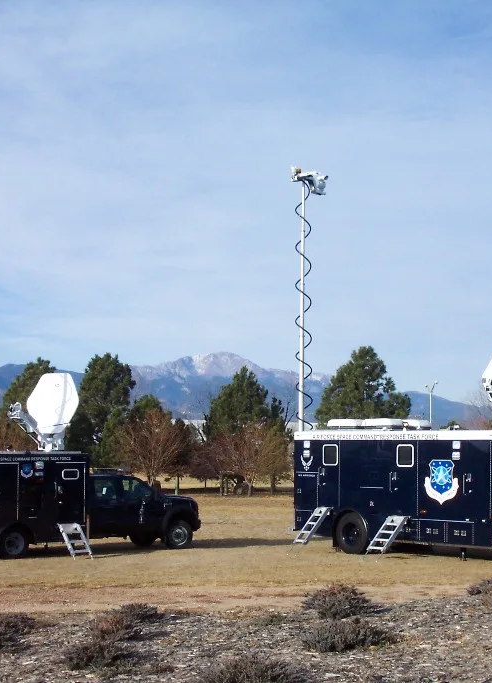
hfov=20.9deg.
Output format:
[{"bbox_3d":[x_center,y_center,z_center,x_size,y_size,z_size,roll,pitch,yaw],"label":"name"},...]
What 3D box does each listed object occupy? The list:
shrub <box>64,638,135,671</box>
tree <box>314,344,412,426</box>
[{"bbox_3d":[-1.775,3.793,16.200,0.840,0.320,0.750,0,-5,0],"label":"shrub"},{"bbox_3d":[8.104,5.252,93.000,6.678,9.808,6.477,1,-5,0],"label":"tree"}]

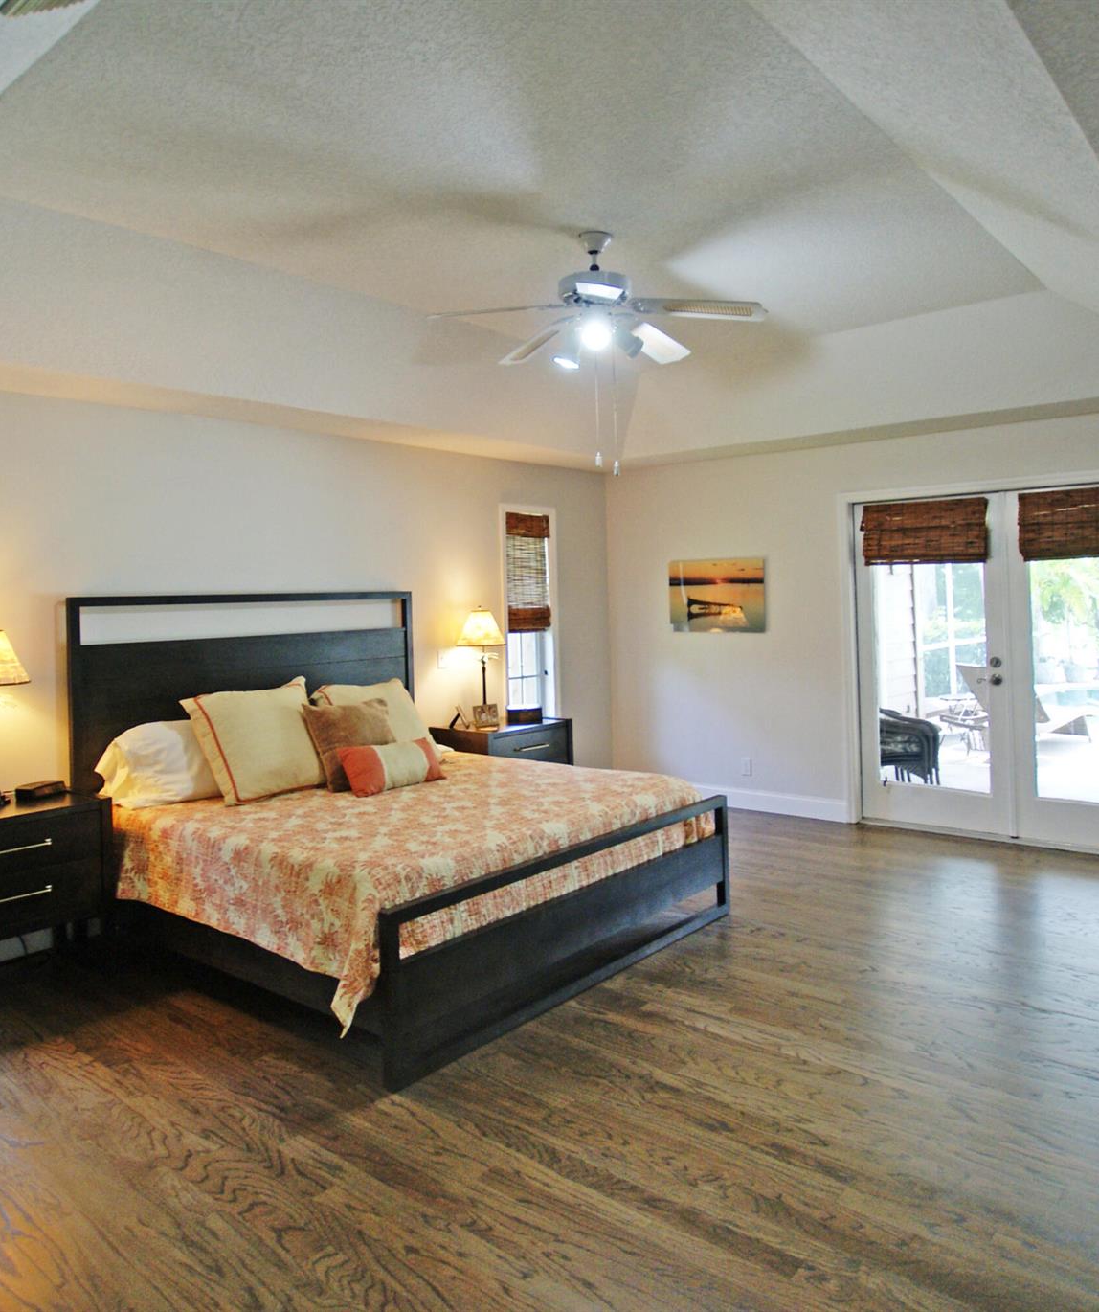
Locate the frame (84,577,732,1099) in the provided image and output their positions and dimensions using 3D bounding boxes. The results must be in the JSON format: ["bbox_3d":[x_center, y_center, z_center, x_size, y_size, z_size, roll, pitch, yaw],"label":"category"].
[{"bbox_3d":[-0.695,0.490,3.957,2.180,1.620,2.050,0,2,42],"label":"frame"}]

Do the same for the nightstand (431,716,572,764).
[{"bbox_3d":[-0.301,0.827,5.380,0.490,0.750,0.750,0,2,42],"label":"nightstand"}]

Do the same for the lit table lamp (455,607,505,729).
[{"bbox_3d":[-0.438,0.050,5.450,0.320,0.780,0.320,-2,1,0],"label":"lit table lamp"}]

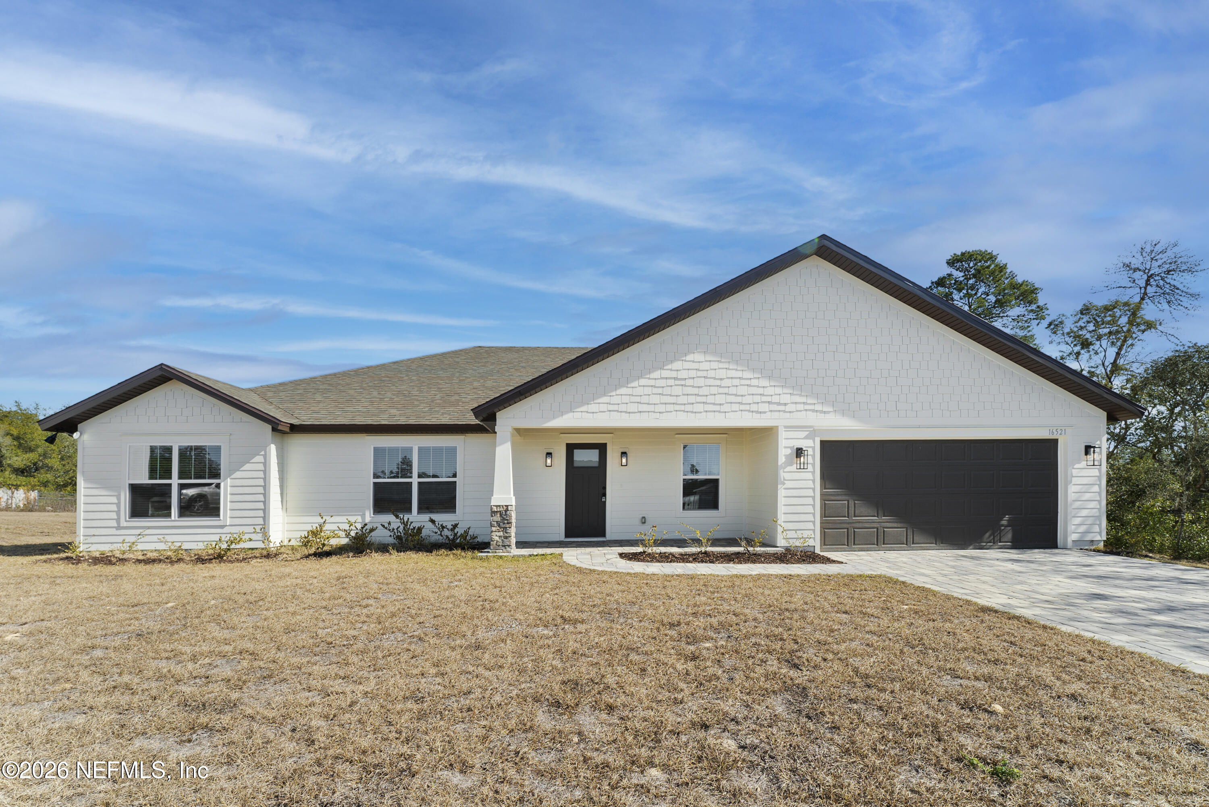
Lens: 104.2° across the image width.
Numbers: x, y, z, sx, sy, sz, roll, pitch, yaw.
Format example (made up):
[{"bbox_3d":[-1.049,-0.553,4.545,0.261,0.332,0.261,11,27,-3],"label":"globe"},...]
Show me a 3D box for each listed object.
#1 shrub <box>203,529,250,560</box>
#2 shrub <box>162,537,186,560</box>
[{"bbox_3d":[-6.859,2.567,8.550,0.700,0.550,0.520,0,-5,-3],"label":"shrub"},{"bbox_3d":[-7.783,2.629,8.500,0.350,0.400,0.320,0,-5,-3],"label":"shrub"}]

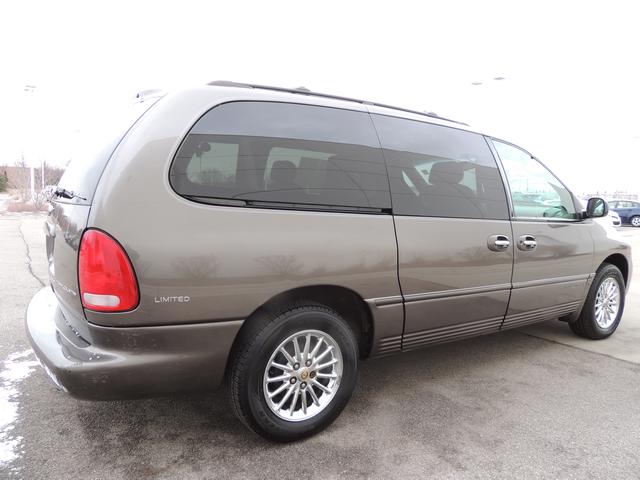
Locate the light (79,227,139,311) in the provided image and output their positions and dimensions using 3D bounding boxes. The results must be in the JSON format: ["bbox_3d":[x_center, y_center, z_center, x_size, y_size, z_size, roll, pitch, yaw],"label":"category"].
[{"bbox_3d":[-0.792,0.112,1.667,0.195,0.305,0.150,-3,6,-33],"label":"light"}]

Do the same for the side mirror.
[{"bbox_3d":[2.027,-0.235,3.261,0.115,0.155,0.190,-3,6,-33],"label":"side mirror"}]

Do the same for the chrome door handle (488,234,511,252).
[{"bbox_3d":[1.135,0.023,2.791,0.205,0.110,0.055,-3,6,-33],"label":"chrome door handle"}]

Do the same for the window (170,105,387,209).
[{"bbox_3d":[-0.133,-0.402,2.088,1.130,0.550,0.050,-3,-11,-33],"label":"window"}]

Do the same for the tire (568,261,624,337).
[{"bbox_3d":[2.412,0.528,3.871,0.670,0.670,0.220,-3,6,-33],"label":"tire"}]

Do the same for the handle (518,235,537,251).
[{"bbox_3d":[1.390,0.017,2.957,0.200,0.105,0.055,-3,6,-33],"label":"handle"}]

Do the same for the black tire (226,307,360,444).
[{"bbox_3d":[-0.119,0.646,2.214,0.670,0.670,0.220,-3,6,-33],"label":"black tire"}]

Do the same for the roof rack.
[{"bbox_3d":[-0.106,-0.802,3.064,1.860,0.100,1.300,-3,6,-33],"label":"roof rack"}]

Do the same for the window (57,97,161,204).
[{"bbox_3d":[-1.229,-0.435,2.363,0.120,0.560,1.500,37,-16,-30],"label":"window"}]

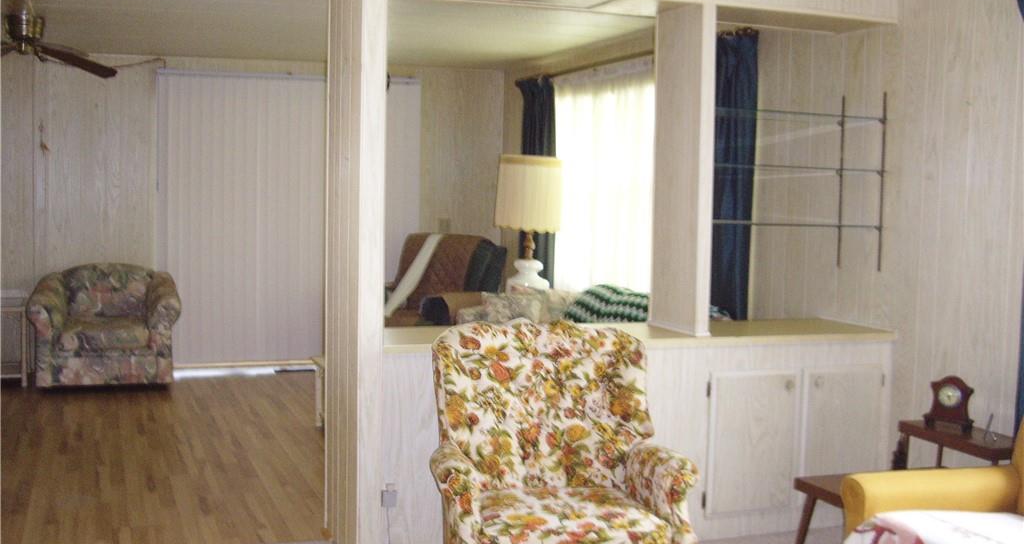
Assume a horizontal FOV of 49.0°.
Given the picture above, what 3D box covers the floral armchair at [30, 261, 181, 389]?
[{"bbox_3d":[-2.869,0.357,7.913,1.027,0.845,0.845,0,4,-20],"label":"floral armchair"}]

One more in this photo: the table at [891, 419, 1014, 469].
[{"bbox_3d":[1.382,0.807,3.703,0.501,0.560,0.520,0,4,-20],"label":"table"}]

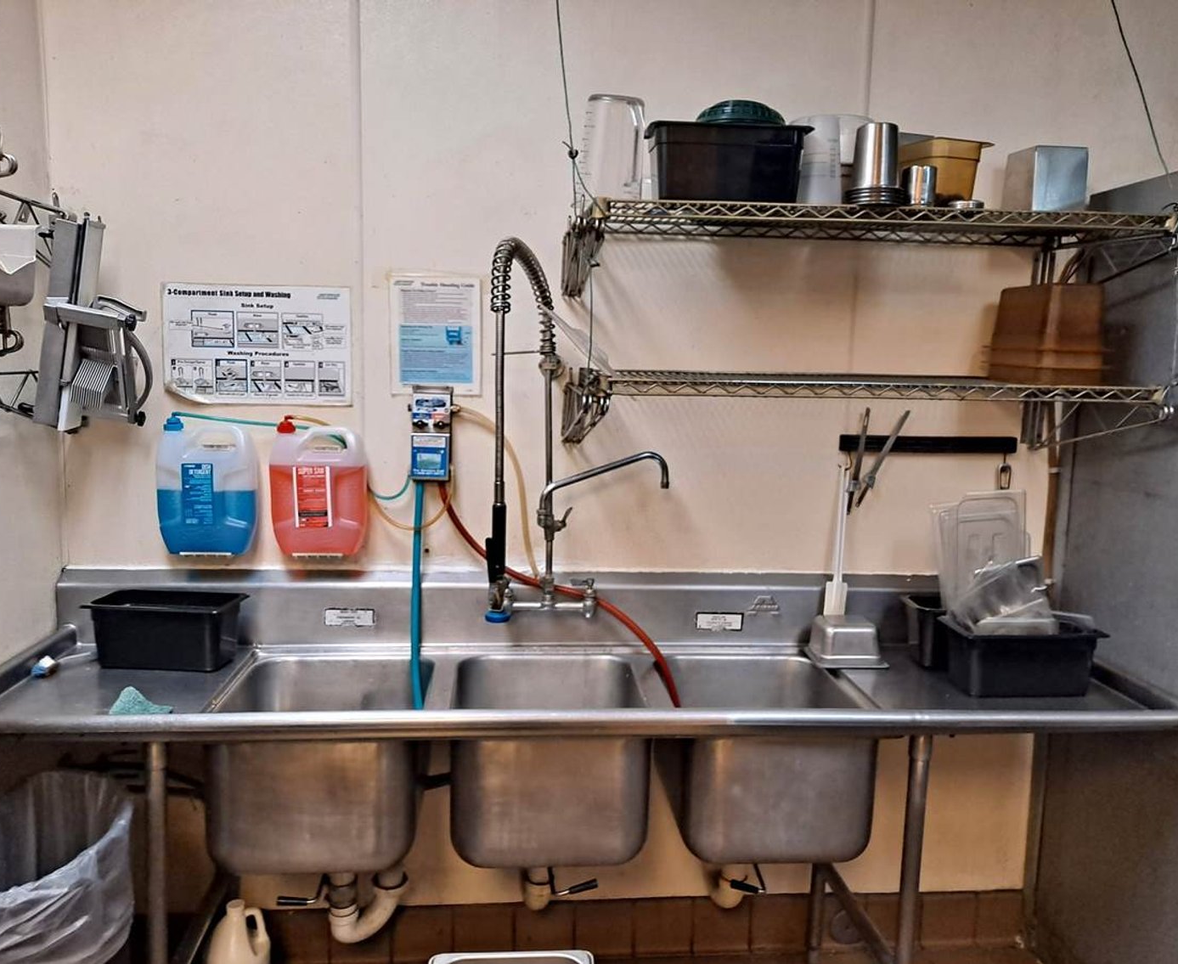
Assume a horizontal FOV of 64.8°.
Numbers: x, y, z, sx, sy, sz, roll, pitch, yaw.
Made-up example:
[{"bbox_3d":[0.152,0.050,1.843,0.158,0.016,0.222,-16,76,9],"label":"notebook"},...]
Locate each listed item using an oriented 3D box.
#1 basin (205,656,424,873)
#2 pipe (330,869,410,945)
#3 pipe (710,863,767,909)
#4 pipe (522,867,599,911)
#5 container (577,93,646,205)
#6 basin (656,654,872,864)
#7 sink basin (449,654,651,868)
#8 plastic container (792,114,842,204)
[{"bbox_3d":[-0.561,0.610,2.050,0.412,0.333,0.440,1,7,-4],"label":"basin"},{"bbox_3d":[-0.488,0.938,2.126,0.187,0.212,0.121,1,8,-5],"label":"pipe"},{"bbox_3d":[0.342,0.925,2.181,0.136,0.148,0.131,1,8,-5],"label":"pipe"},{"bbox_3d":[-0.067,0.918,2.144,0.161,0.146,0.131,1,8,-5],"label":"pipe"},{"bbox_3d":[0.042,-0.690,1.946,0.160,0.230,0.150,1,7,-4],"label":"container"},{"bbox_3d":[0.388,0.625,2.124,0.417,0.333,0.429,1,8,-5],"label":"basin"},{"bbox_3d":[-0.093,0.618,2.082,0.417,0.333,0.429,1,8,-5],"label":"sink basin"},{"bbox_3d":[0.500,-0.680,1.998,0.096,0.200,0.096,1,7,-4],"label":"plastic container"}]

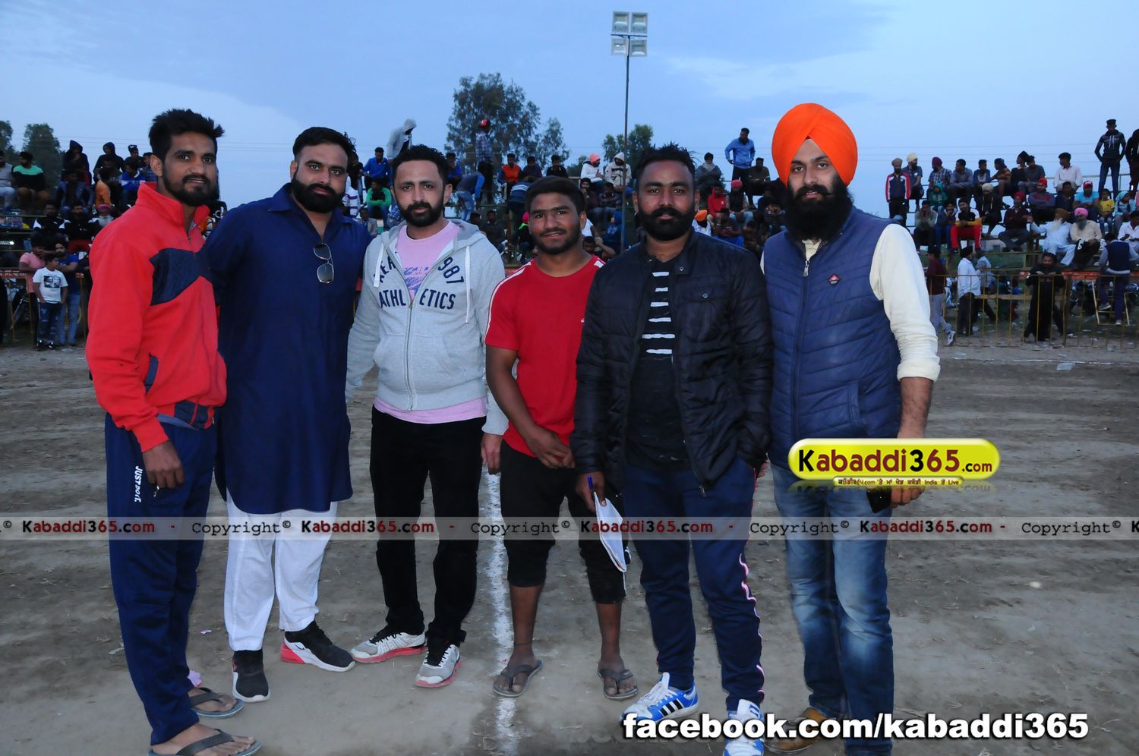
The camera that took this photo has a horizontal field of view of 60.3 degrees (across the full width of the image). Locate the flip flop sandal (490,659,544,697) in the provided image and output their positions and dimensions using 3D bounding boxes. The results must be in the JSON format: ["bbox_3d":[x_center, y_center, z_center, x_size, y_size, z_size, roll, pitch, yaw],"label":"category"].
[{"bbox_3d":[-0.158,0.962,3.221,0.105,0.060,0.260,2,7,15],"label":"flip flop sandal"}]

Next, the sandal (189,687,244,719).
[{"bbox_3d":[-1.147,0.987,3.000,0.290,0.065,0.110,0,6,-4],"label":"sandal"}]

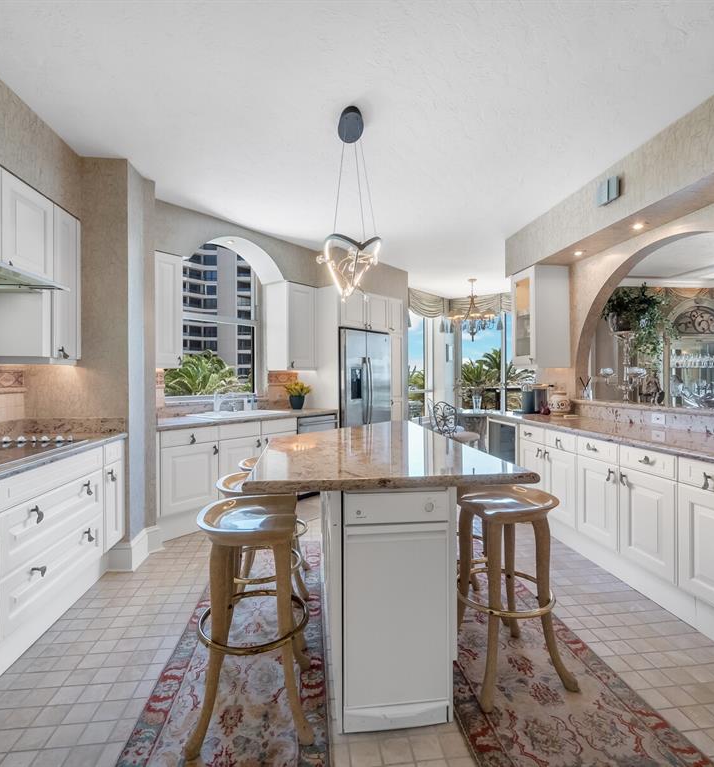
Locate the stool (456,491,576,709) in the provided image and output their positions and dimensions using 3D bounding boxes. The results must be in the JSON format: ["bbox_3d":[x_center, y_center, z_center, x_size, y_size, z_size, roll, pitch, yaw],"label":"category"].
[{"bbox_3d":[0.647,0.879,1.813,0.448,0.727,0.448,0,0,-17],"label":"stool"}]

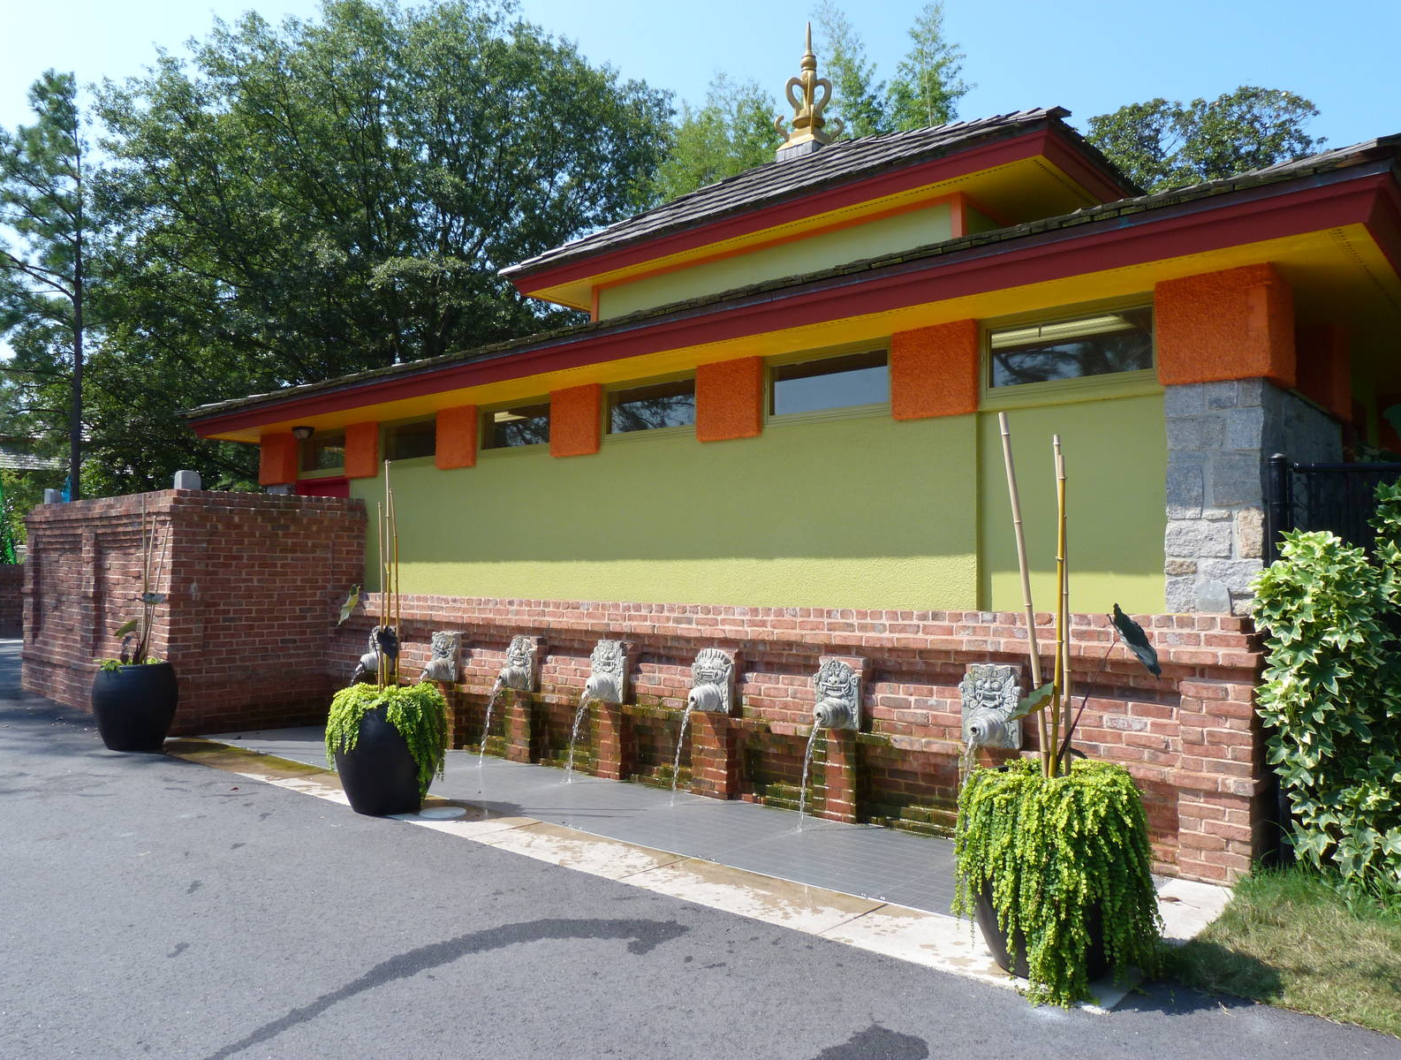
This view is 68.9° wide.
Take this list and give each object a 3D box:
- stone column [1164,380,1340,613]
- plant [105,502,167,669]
[{"bbox_3d":[2.965,-0.119,5.521,0.449,1.120,1.450,-2,-4,40],"label":"stone column"},{"bbox_3d":[-4.462,0.415,8.080,0.400,1.340,0.380,-2,-4,40],"label":"plant"}]

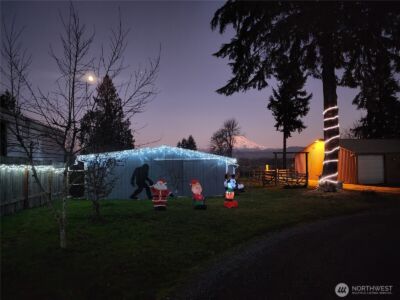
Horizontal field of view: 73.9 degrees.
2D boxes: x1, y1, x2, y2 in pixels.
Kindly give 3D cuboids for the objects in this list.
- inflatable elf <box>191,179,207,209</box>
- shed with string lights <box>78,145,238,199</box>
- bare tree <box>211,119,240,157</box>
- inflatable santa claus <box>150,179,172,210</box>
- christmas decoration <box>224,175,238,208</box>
[{"bbox_3d":[-0.061,1.764,10.674,0.640,1.200,0.500,1,-3,-21],"label":"inflatable elf"},{"bbox_3d":[-2.702,1.308,17.869,8.300,2.840,8.000,1,-3,-12],"label":"shed with string lights"},{"bbox_3d":[5.564,-1.133,58.132,6.600,12.400,6.400,0,-3,0],"label":"bare tree"},{"bbox_3d":[-1.506,1.726,10.326,0.860,1.240,0.550,1,-3,-12],"label":"inflatable santa claus"},{"bbox_3d":[1.292,1.686,10.728,0.620,1.360,0.500,1,-3,-14],"label":"christmas decoration"}]

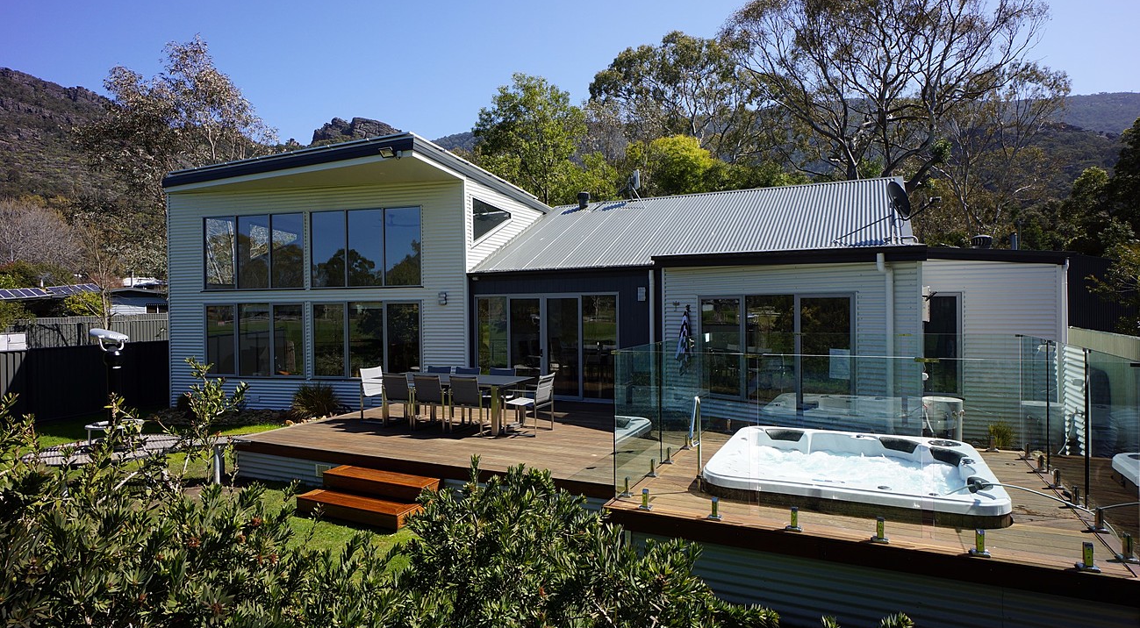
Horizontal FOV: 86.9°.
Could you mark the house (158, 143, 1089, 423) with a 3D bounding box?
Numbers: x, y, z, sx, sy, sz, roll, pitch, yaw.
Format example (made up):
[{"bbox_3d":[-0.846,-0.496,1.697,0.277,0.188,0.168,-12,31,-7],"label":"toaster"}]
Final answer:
[{"bbox_3d":[0.727,-0.614,14.383,18.000,5.450,9.500,0,1,25],"label":"house"}]

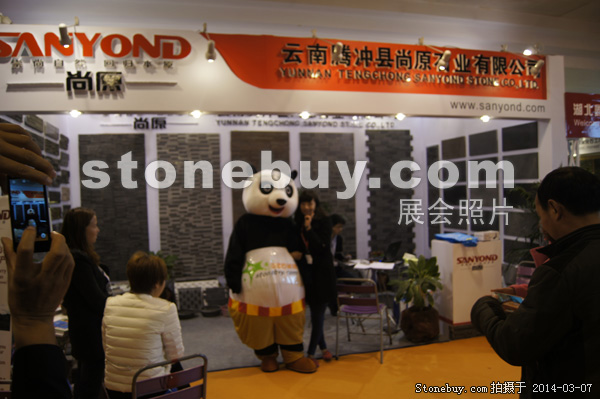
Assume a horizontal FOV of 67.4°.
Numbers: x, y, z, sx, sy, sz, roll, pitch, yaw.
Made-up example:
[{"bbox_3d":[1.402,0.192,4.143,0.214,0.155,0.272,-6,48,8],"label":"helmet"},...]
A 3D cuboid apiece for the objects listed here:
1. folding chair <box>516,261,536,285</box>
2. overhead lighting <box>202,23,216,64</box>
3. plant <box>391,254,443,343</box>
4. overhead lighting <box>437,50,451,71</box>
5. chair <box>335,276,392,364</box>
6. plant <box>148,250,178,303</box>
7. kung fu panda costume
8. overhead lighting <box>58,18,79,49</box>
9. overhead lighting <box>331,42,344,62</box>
[{"bbox_3d":[2.369,1.091,4.661,0.550,0.790,0.460,-3,2,-38],"label":"folding chair"},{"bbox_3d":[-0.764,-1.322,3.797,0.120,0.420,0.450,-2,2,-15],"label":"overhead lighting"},{"bbox_3d":[1.276,1.060,4.906,0.550,0.890,0.530,-2,2,-15],"label":"plant"},{"bbox_3d":[1.340,-1.294,4.185,0.100,0.160,0.130,-2,2,-15],"label":"overhead lighting"},{"bbox_3d":[0.645,1.142,4.523,0.460,0.790,0.550,-1,2,19],"label":"chair"},{"bbox_3d":[-1.885,1.136,6.257,0.450,0.853,0.450,-2,2,-15],"label":"plant"},{"bbox_3d":[-0.307,0.630,4.185,0.780,1.870,0.700,-2,0,-17],"label":"kung fu panda costume"},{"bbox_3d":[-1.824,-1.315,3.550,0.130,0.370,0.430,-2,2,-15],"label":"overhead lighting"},{"bbox_3d":[0.323,-1.258,3.846,0.100,0.160,0.130,-2,2,-15],"label":"overhead lighting"}]

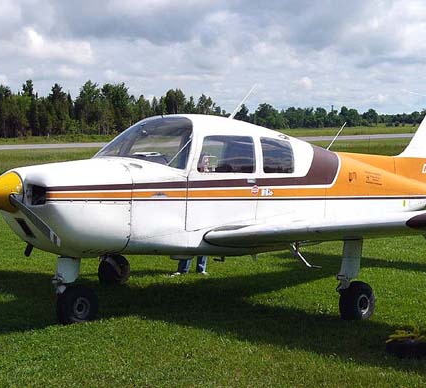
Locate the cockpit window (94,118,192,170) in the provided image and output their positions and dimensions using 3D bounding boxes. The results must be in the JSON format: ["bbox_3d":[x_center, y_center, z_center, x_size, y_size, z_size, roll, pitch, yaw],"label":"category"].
[{"bbox_3d":[-0.783,-0.497,9.811,1.120,0.530,0.880,3,4,45],"label":"cockpit window"}]

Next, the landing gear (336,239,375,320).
[{"bbox_3d":[1.335,0.813,9.429,0.220,0.790,0.480,3,4,45],"label":"landing gear"}]

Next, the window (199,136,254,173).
[{"bbox_3d":[0.130,-0.388,9.966,0.870,0.380,0.070,-4,-6,-45],"label":"window"}]

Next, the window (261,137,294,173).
[{"bbox_3d":[0.674,-0.407,10.511,0.500,0.375,0.070,-4,-6,-45],"label":"window"}]

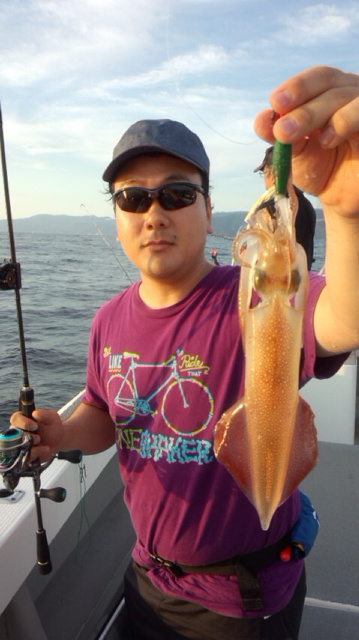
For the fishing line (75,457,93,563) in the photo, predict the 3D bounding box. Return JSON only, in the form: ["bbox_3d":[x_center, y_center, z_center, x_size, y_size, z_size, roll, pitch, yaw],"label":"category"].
[{"bbox_3d":[-0.150,0.300,0.745,0.027,0.180,0.020,1,10,0],"label":"fishing line"}]

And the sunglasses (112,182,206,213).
[{"bbox_3d":[-0.021,-0.190,0.775,0.145,0.046,0.140,-4,3,13],"label":"sunglasses"}]

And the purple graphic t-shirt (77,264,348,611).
[{"bbox_3d":[0.060,0.215,0.845,0.450,0.610,0.290,1,11,28],"label":"purple graphic t-shirt"}]

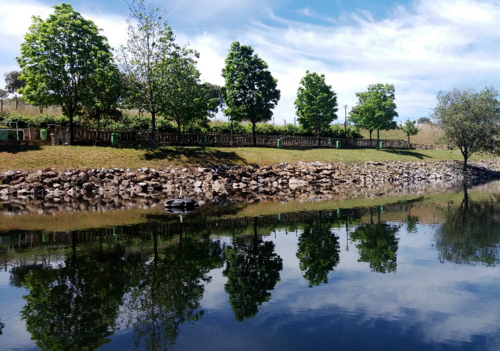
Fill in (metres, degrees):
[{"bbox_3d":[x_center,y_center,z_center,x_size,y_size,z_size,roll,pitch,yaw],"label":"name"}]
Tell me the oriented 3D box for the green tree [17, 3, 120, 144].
[{"bbox_3d":[-12.790,-7.150,28.500,7.330,10.010,6.600,-1,1,0],"label":"green tree"}]

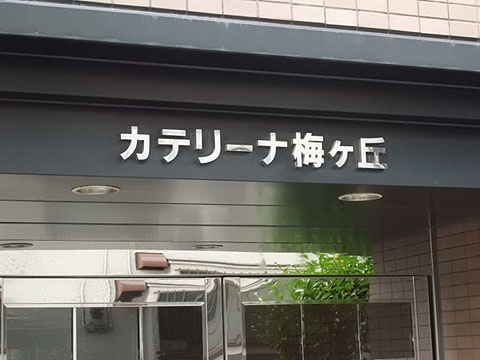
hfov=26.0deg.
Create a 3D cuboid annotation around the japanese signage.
[{"bbox_3d":[0.058,-0.088,2.955,0.818,0.100,0.022,2,-10,-21],"label":"japanese signage"}]

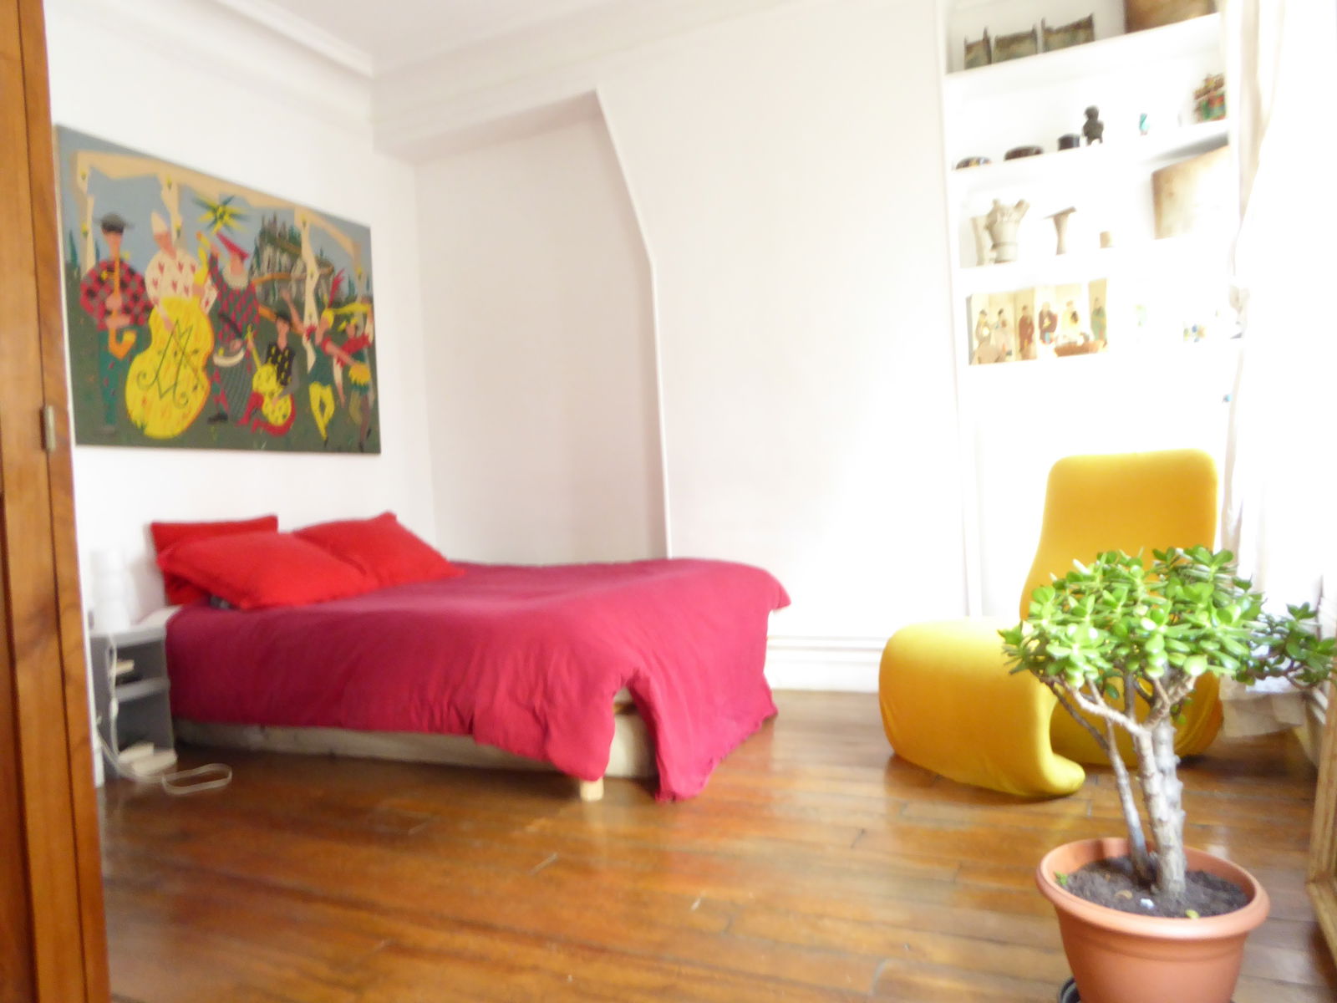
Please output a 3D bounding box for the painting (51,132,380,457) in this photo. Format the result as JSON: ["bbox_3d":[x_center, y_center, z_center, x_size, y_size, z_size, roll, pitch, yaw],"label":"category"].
[{"bbox_3d":[-1.806,-0.786,3.977,0.030,1.140,1.535,-2,1,25],"label":"painting"}]

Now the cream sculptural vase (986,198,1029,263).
[{"bbox_3d":[1.253,-0.995,3.427,0.142,0.244,0.135,-3,1,26],"label":"cream sculptural vase"}]

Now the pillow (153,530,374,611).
[{"bbox_3d":[-1.536,0.252,3.554,0.487,0.139,0.609,25,12,23],"label":"pillow"}]

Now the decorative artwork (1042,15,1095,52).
[{"bbox_3d":[1.470,-1.710,3.404,0.176,0.119,0.043,-2,1,25],"label":"decorative artwork"}]

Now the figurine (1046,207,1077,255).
[{"bbox_3d":[1.463,-0.986,3.440,0.107,0.151,0.087,-2,1,25],"label":"figurine"}]

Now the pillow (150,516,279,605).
[{"bbox_3d":[-1.753,0.227,3.666,0.113,0.331,0.548,-19,-6,25],"label":"pillow"}]

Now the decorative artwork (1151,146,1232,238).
[{"bbox_3d":[1.846,-1.058,3.270,0.244,0.262,0.113,-2,1,25],"label":"decorative artwork"}]

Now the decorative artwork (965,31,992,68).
[{"bbox_3d":[1.185,-1.710,3.540,0.102,0.145,0.043,-2,1,25],"label":"decorative artwork"}]

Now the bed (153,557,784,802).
[{"bbox_3d":[-0.662,0.577,3.556,2.001,0.552,1.462,-2,1,25],"label":"bed"}]

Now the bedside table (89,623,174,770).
[{"bbox_3d":[-1.926,0.684,3.242,0.278,0.474,0.213,-2,1,25],"label":"bedside table"}]

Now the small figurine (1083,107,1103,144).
[{"bbox_3d":[1.547,-1.355,3.377,0.069,0.143,0.070,-2,1,25],"label":"small figurine"}]

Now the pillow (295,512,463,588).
[{"bbox_3d":[-1.281,0.209,4.173,0.505,0.131,0.609,30,14,21],"label":"pillow"}]

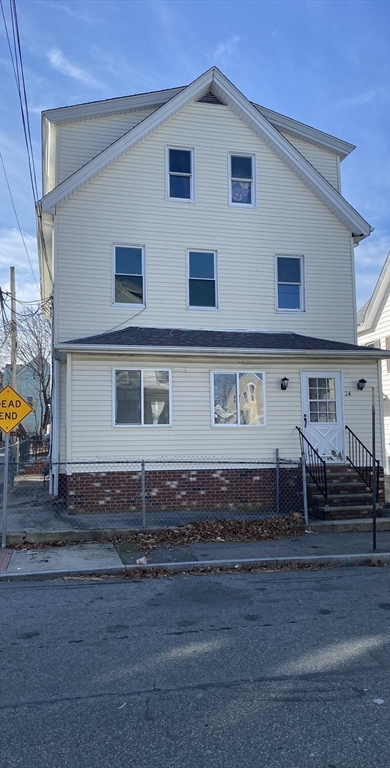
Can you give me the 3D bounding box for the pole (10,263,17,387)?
[{"bbox_3d":[-9.067,-0.911,28.915,0.290,10.169,0.290,-2,-5,0],"label":"pole"}]

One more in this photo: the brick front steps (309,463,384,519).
[{"bbox_3d":[2.913,2.177,11.851,1.201,0.992,1.479,1,-5,-12],"label":"brick front steps"}]

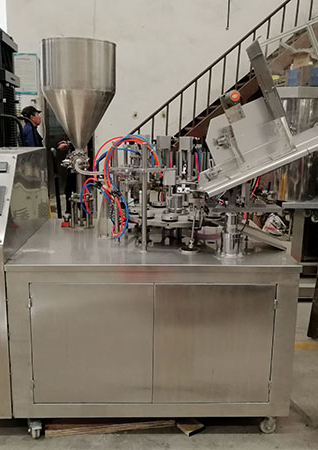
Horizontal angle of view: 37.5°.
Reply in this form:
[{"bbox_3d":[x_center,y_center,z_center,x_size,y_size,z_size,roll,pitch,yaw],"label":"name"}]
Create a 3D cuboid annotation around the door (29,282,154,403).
[{"bbox_3d":[-0.293,0.531,2.085,0.540,0.572,0.020,1,11,-2],"label":"door"}]

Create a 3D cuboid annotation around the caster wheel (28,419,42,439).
[{"bbox_3d":[-0.570,0.941,2.177,0.060,0.104,0.085,1,11,-2],"label":"caster wheel"}]

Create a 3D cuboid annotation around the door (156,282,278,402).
[{"bbox_3d":[0.245,0.536,2.107,0.540,0.572,0.020,1,11,-2],"label":"door"}]

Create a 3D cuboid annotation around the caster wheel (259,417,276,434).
[{"bbox_3d":[0.526,0.949,2.235,0.080,0.104,0.045,1,11,-2],"label":"caster wheel"}]

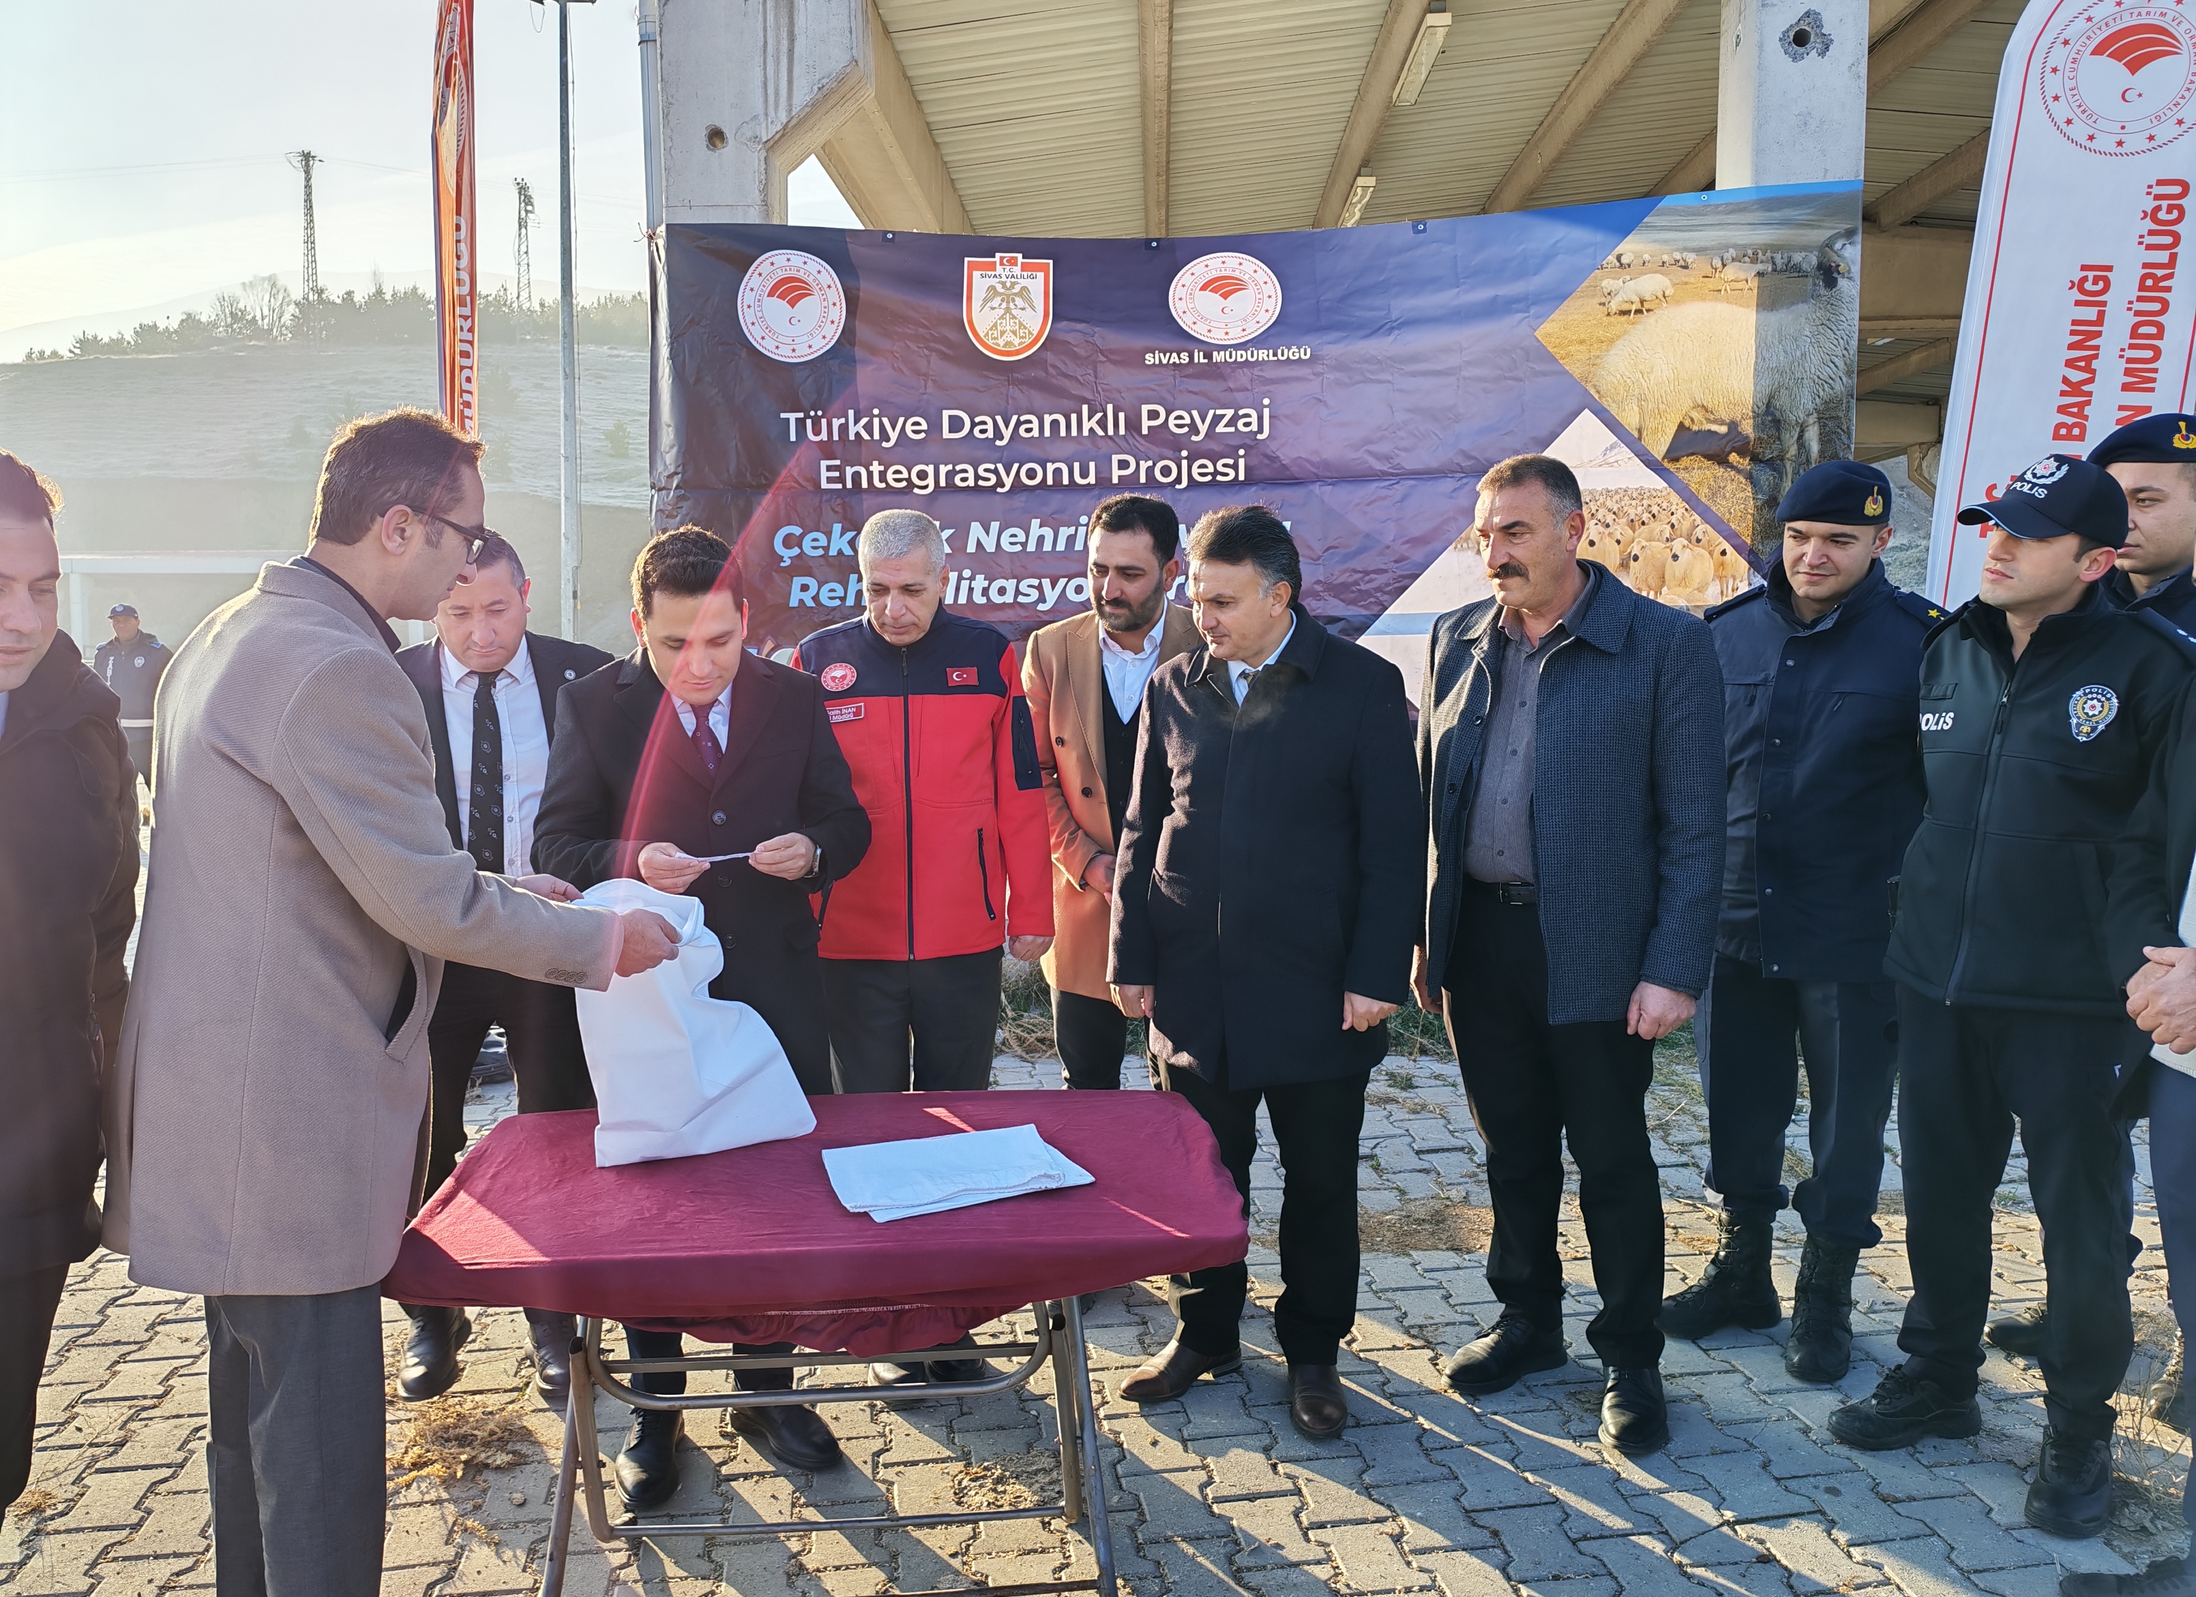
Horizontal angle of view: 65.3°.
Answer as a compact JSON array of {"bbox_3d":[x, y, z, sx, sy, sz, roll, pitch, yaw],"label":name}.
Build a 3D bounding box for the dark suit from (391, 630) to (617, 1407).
[{"bbox_3d":[-1.184,0.442,3.425,0.520,1.500,0.360,-1,5,-7],"label":"dark suit"}]

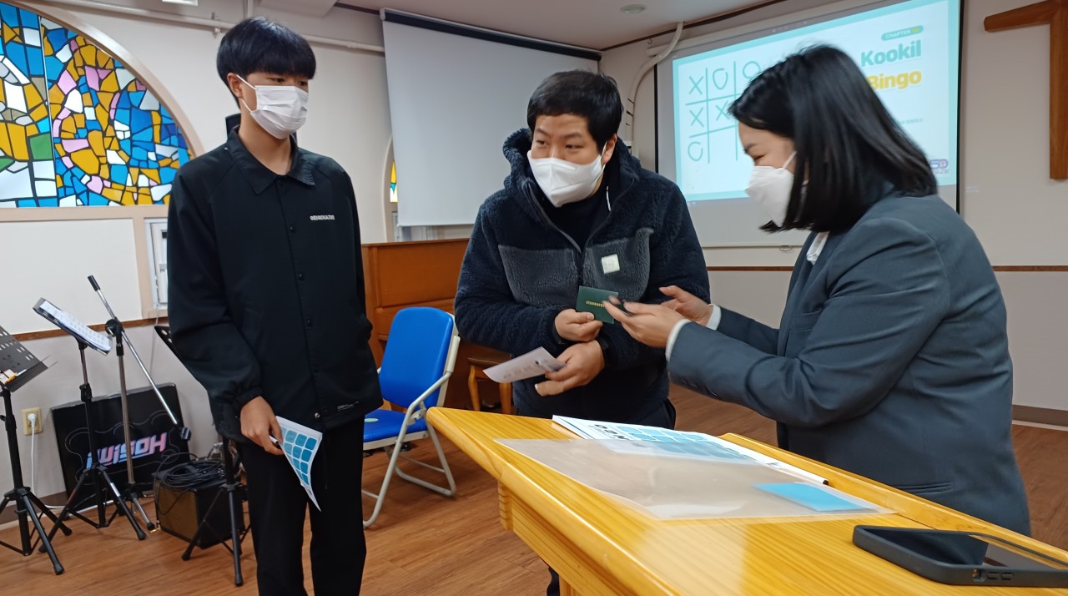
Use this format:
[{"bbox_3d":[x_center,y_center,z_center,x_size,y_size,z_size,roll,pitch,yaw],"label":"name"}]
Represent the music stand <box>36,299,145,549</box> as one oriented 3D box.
[{"bbox_3d":[-1.872,0.505,2.986,0.390,1.005,0.488,-6,7,-31],"label":"music stand"}]

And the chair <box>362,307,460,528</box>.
[{"bbox_3d":[-0.695,0.497,3.256,0.600,0.860,0.500,-8,8,-44],"label":"chair"}]

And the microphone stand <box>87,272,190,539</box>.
[{"bbox_3d":[-1.810,0.445,3.205,0.620,1.080,0.480,-2,6,9],"label":"microphone stand"}]

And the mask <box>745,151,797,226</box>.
[{"bbox_3d":[0.367,-0.167,1.090,0.085,0.110,0.130,-22,-1,21],"label":"mask"}]

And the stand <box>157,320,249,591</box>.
[{"bbox_3d":[-1.153,0.542,2.724,0.468,0.917,0.390,1,7,30],"label":"stand"}]

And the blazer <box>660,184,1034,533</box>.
[{"bbox_3d":[0.526,0.097,1.156,0.530,0.580,0.430,0,6,23],"label":"blazer"}]

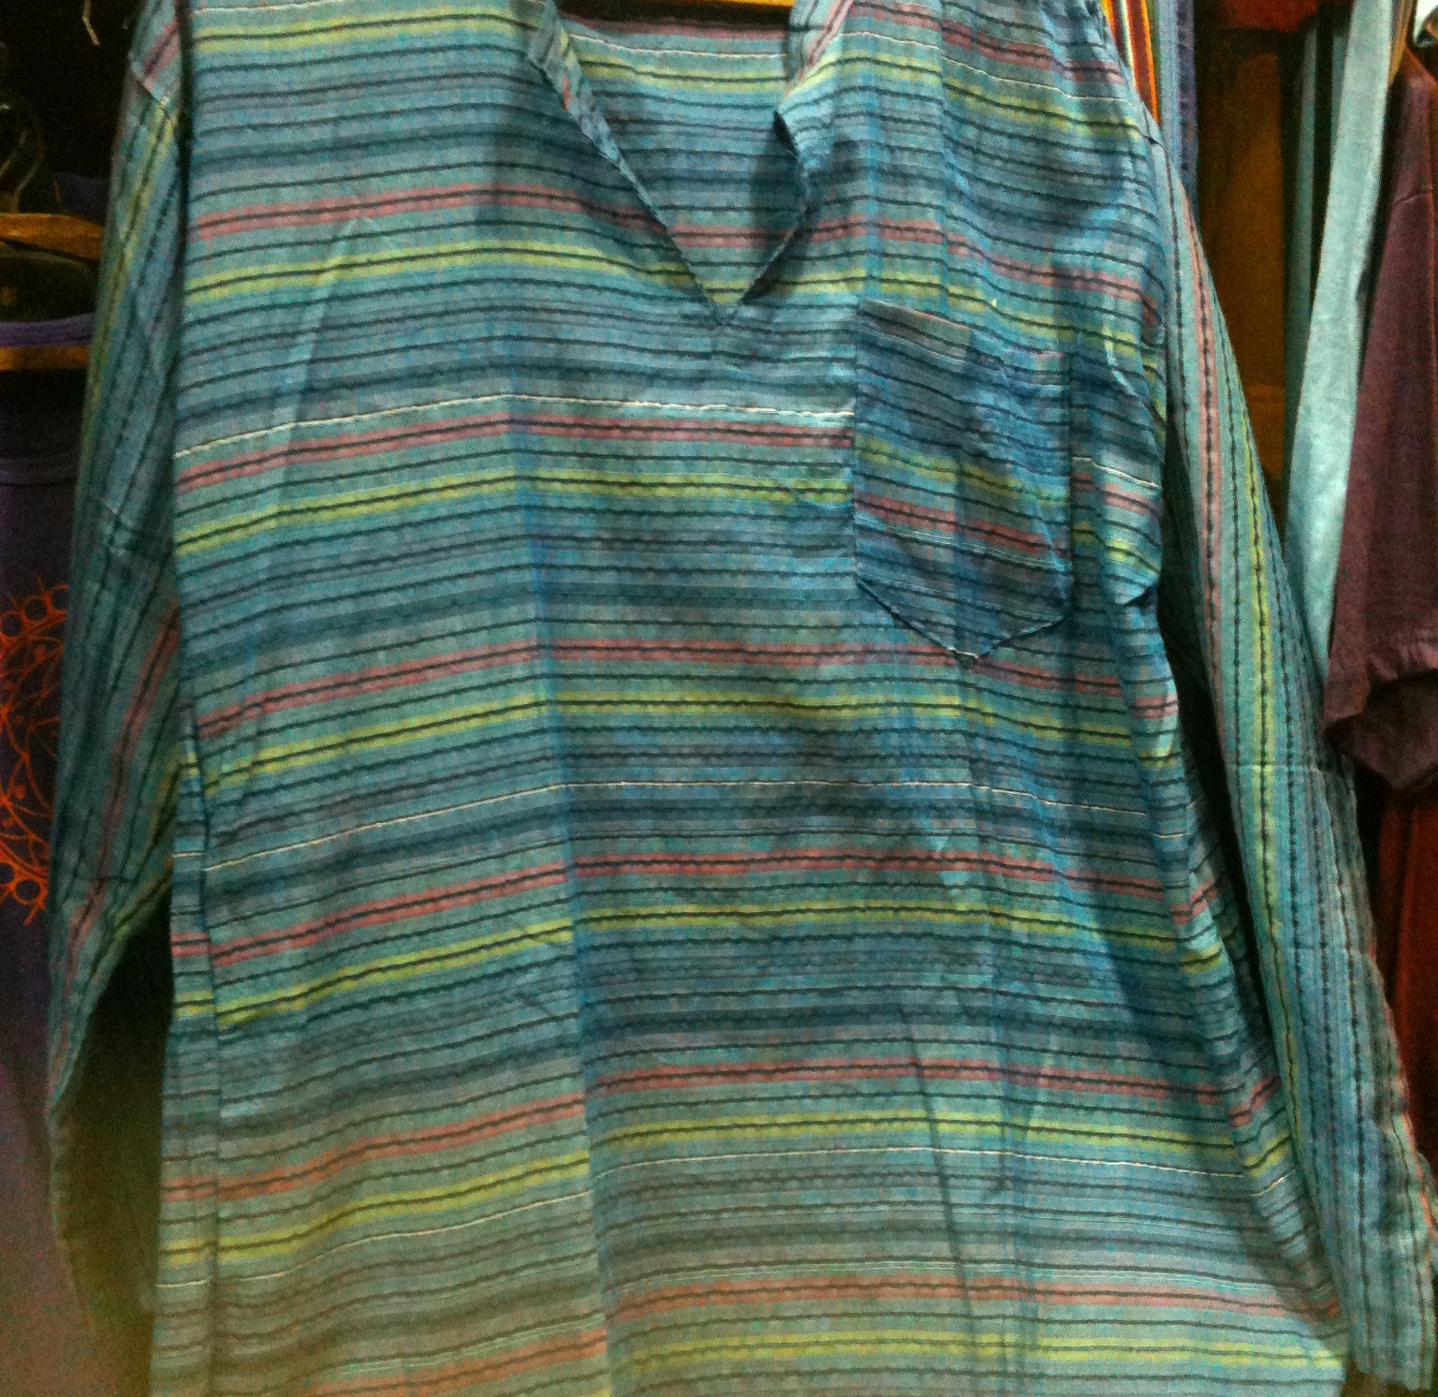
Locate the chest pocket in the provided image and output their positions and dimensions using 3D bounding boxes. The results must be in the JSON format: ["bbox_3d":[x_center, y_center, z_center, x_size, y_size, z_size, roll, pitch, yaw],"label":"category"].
[{"bbox_3d":[0.122,-0.111,0.970,0.122,0.177,0.025,-3,2,-20],"label":"chest pocket"}]

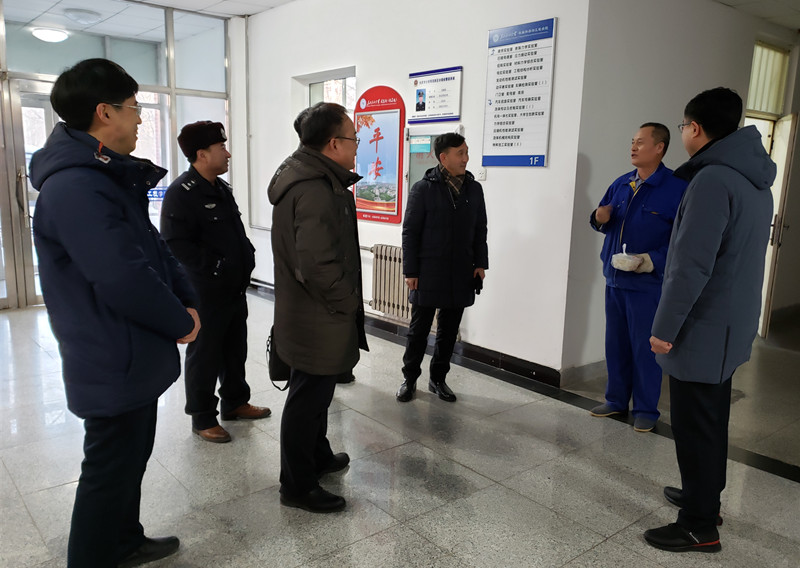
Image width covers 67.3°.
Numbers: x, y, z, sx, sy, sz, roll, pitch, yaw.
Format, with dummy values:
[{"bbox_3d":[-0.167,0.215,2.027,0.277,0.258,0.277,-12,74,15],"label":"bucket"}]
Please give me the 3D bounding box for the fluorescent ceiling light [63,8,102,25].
[{"bbox_3d":[-3.680,-3.090,6.980,0.400,0.100,0.400,-6,12,-40],"label":"fluorescent ceiling light"}]

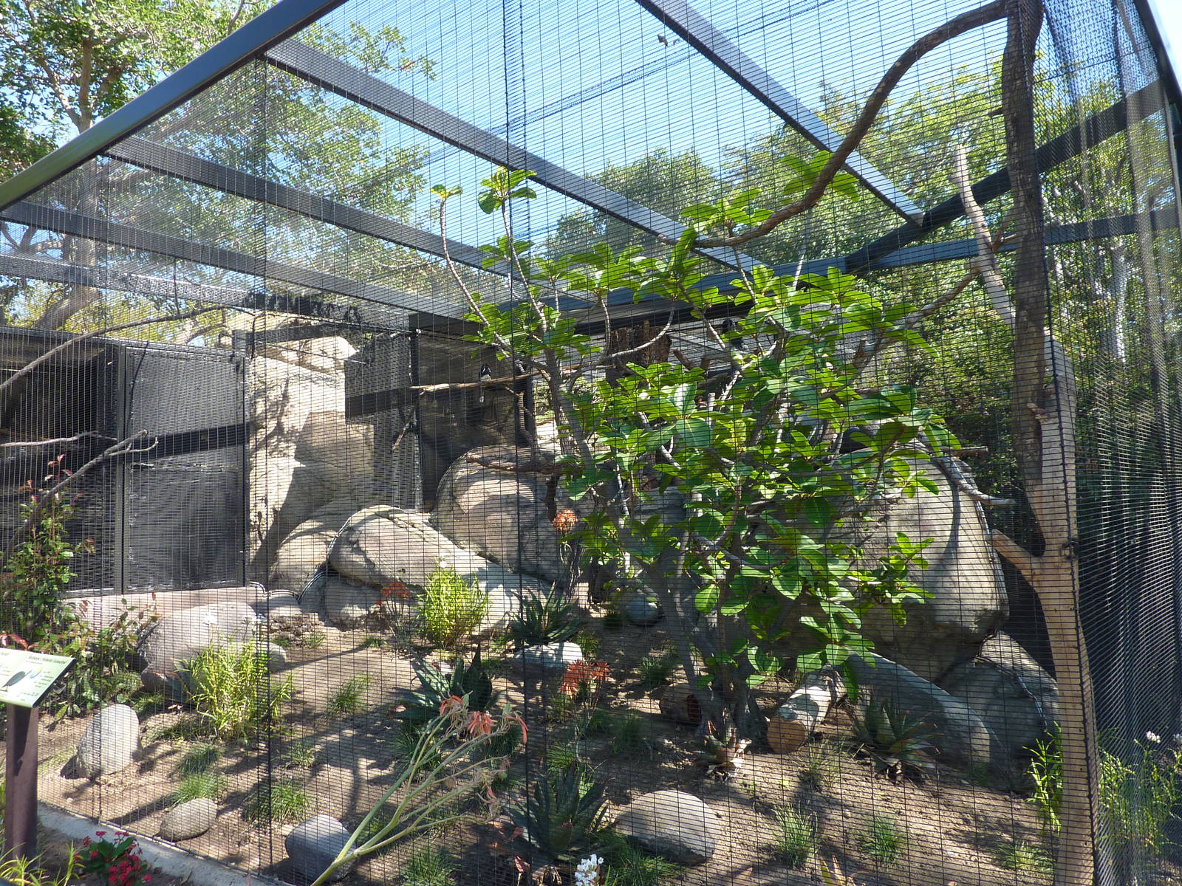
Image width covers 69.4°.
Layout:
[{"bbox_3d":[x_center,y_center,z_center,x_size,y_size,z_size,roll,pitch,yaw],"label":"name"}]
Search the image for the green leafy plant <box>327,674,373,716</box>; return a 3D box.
[{"bbox_3d":[-1.604,1.670,5.673,0.291,0.250,0.268,-1,-4,-16],"label":"green leafy plant"}]

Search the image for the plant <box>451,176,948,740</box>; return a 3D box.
[{"bbox_3d":[0.433,0.078,4.423,2.550,3.188,2.050,-2,-5,0],"label":"plant"}]

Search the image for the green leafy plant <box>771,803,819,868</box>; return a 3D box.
[{"bbox_3d":[0.724,1.389,3.056,0.170,0.180,0.160,-4,-5,12],"label":"green leafy plant"}]

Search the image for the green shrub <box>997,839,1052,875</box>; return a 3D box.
[{"bbox_3d":[1.431,1.345,2.835,0.190,0.085,0.170,-5,-6,25],"label":"green shrub"}]

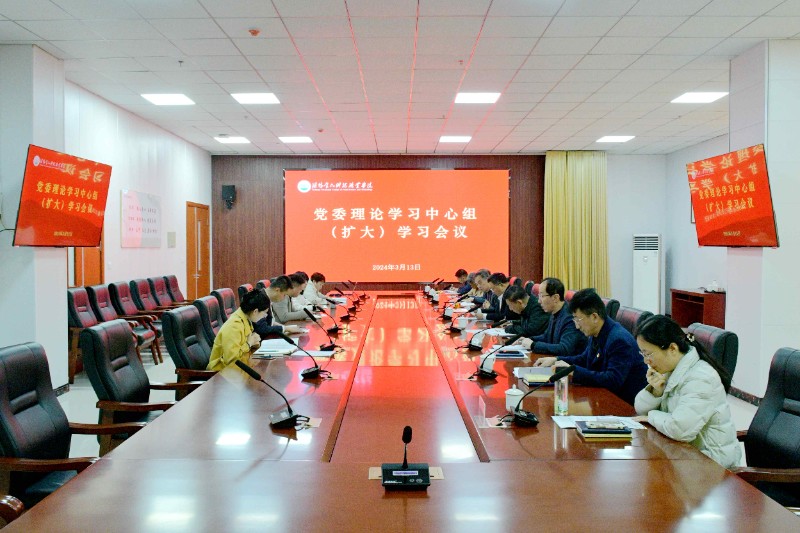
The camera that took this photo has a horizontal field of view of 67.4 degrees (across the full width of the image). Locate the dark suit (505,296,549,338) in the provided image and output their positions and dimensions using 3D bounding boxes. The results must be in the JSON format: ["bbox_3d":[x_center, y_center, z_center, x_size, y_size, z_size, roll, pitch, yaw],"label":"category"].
[{"bbox_3d":[1.205,0.530,5.228,0.650,0.600,0.520,0,2,0],"label":"dark suit"}]

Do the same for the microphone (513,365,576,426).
[{"bbox_3d":[0.660,0.577,2.720,0.290,0.250,0.160,0,1,0],"label":"microphone"}]

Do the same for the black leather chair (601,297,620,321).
[{"bbox_3d":[1.604,0.814,5.440,0.700,1.020,0.630,0,2,0],"label":"black leather chair"}]

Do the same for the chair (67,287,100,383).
[{"bbox_3d":[-3.540,0.797,7.140,0.700,1.100,0.610,0,1,0],"label":"chair"}]

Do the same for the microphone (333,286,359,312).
[{"bbox_3d":[-0.656,0.406,7.377,0.260,0.290,0.140,0,2,-6],"label":"microphone"}]

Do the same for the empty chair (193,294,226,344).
[{"bbox_3d":[-1.567,0.859,5.830,0.680,1.080,0.600,0,2,0],"label":"empty chair"}]

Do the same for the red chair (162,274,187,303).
[{"bbox_3d":[-3.729,0.662,10.422,0.680,1.000,0.620,0,2,0],"label":"red chair"}]

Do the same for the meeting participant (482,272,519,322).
[{"bbox_3d":[1.210,0.720,6.600,0.660,1.280,0.540,0,1,0],"label":"meeting participant"}]

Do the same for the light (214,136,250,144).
[{"bbox_3d":[-3.394,-2.552,12.021,0.600,0.060,0.600,0,2,0],"label":"light"}]

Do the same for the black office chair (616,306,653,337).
[{"bbox_3d":[1.508,0.870,4.614,0.720,1.080,0.620,0,2,0],"label":"black office chair"}]

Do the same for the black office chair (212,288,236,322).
[{"bbox_3d":[-1.668,0.826,6.849,0.680,1.080,0.600,0,2,0],"label":"black office chair"}]

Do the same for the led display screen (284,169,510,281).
[{"bbox_3d":[-0.045,-0.877,12.728,4.800,2.400,0.100,0,2,0],"label":"led display screen"}]

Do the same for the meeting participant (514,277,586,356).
[{"bbox_3d":[1.210,0.750,4.620,0.680,1.320,0.540,0,1,0],"label":"meeting participant"}]

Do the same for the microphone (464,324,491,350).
[{"bbox_3d":[0.623,0.489,4.342,0.280,0.220,0.140,0,2,0],"label":"microphone"}]

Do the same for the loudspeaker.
[{"bbox_3d":[-3.591,-1.467,12.553,0.280,0.460,0.280,-1,2,-12],"label":"loudspeaker"}]

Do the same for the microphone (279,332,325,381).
[{"bbox_3d":[-0.630,0.547,3.720,0.275,0.260,0.160,0,1,0],"label":"microphone"}]

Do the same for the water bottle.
[{"bbox_3d":[0.764,0.592,2.840,0.065,0.215,0.065,0,1,0],"label":"water bottle"}]

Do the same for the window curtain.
[{"bbox_3d":[3.986,-0.781,13.559,1.500,3.600,0.200,0,2,0],"label":"window curtain"}]

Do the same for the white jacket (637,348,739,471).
[{"bbox_3d":[1.352,0.679,2.816,0.460,0.640,0.530,0,2,0],"label":"white jacket"}]

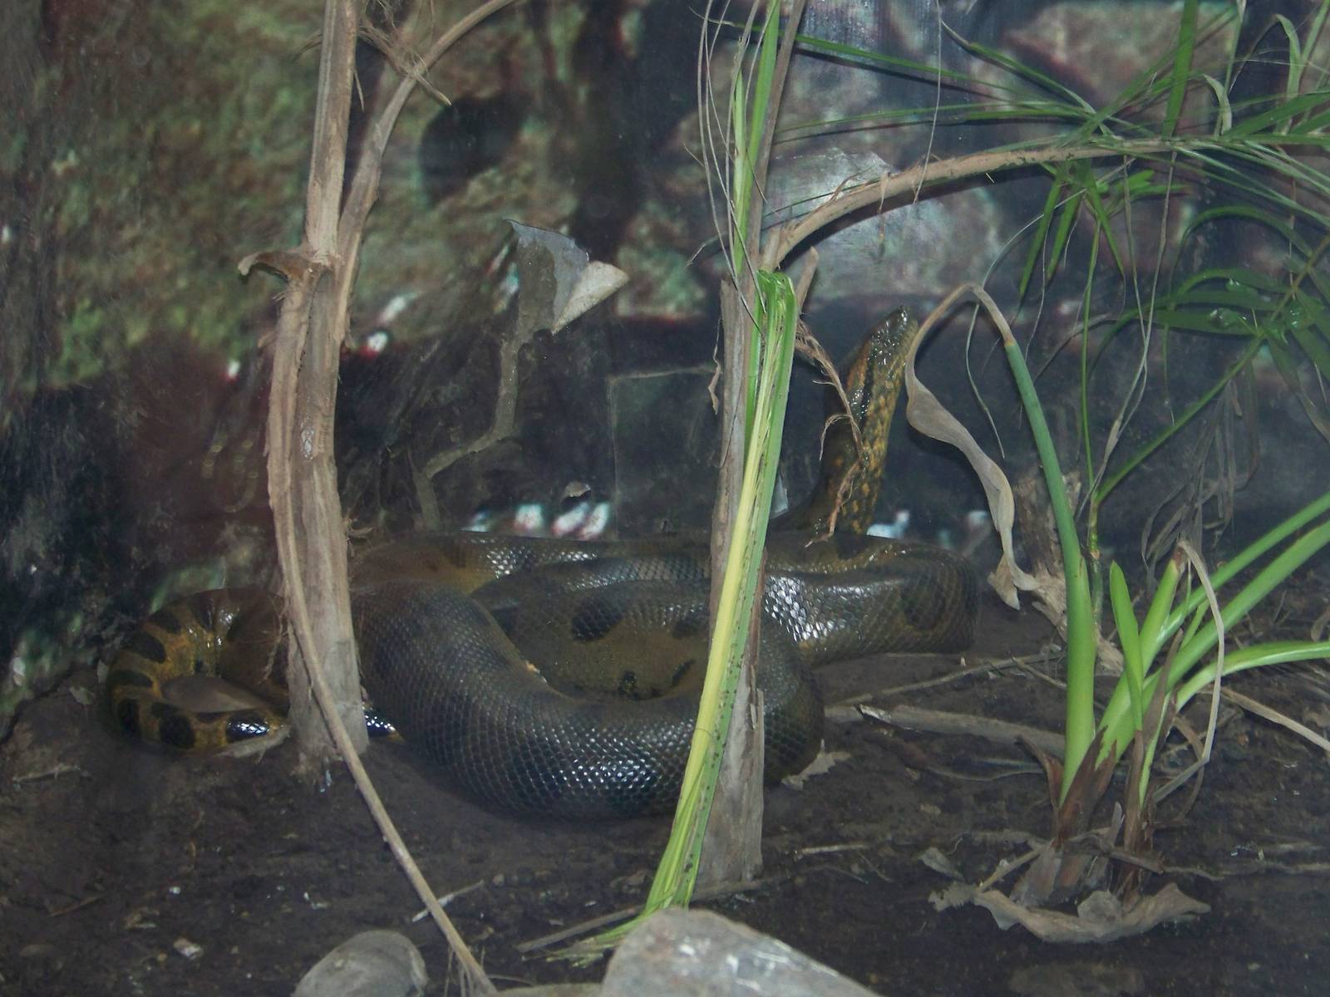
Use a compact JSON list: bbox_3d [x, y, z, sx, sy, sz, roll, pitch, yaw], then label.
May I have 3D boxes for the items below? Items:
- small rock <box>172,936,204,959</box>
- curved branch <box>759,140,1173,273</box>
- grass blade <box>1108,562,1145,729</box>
[{"bbox_3d":[-0.341,0.322,2.640,0.021,0.012,0.017,0,20,0],"label":"small rock"},{"bbox_3d":[0.226,-0.219,2.770,0.311,0.090,0.050,0,20,0],"label":"curved branch"},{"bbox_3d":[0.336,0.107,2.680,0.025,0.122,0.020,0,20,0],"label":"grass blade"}]

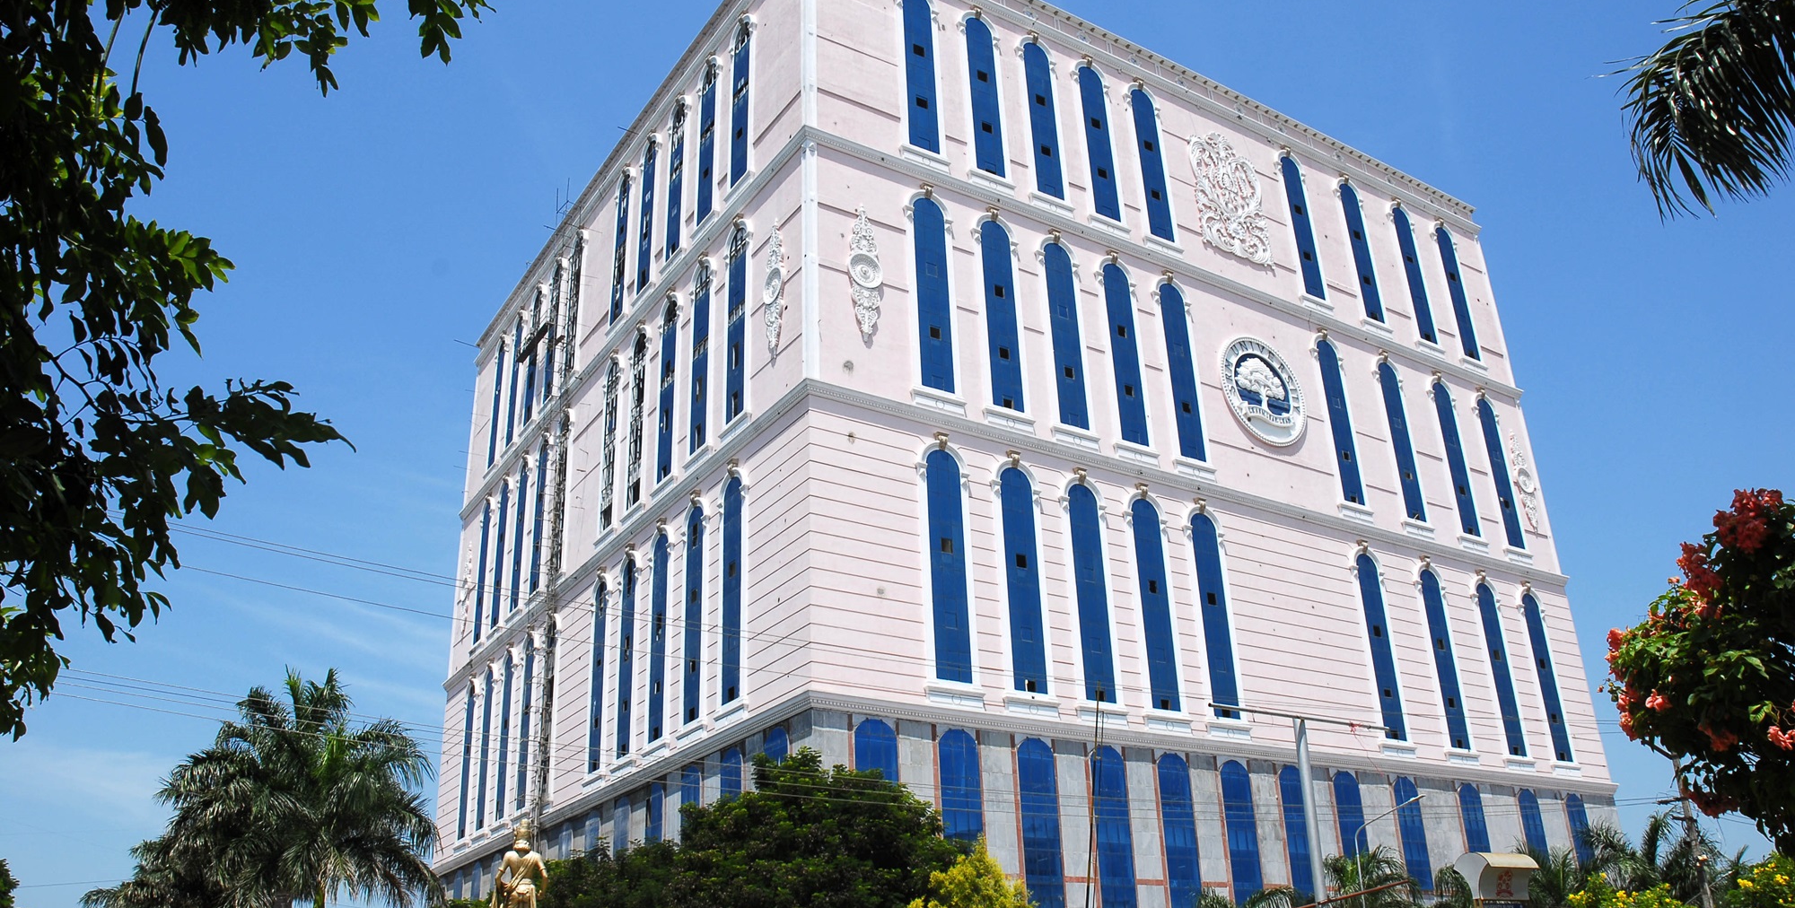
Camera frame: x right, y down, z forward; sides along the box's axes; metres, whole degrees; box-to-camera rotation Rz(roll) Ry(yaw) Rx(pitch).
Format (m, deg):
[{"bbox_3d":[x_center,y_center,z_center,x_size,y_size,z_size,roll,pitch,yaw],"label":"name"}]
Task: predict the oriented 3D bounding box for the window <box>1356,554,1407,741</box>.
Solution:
[{"bbox_3d":[27.615,10.904,77.088,1.796,11.188,0.300,13,-29,-30],"label":"window"}]

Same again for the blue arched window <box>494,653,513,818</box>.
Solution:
[{"bbox_3d":[-26.079,18.575,89.509,0.250,11.000,2.000,13,-29,-30],"label":"blue arched window"}]

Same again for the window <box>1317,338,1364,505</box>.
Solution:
[{"bbox_3d":[27.204,-2.147,83.006,1.796,11.188,0.300,13,-29,-30],"label":"window"}]

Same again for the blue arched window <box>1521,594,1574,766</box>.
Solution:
[{"bbox_3d":[40.758,13.943,84.756,1.870,10.945,0.300,13,-28,-31],"label":"blue arched window"}]

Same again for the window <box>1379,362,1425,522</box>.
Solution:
[{"bbox_3d":[32.134,-1.000,86.097,2.000,11.000,0.250,13,-29,-30],"label":"window"}]

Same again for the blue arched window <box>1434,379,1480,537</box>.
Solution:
[{"bbox_3d":[34.770,0.175,84.167,1.840,10.450,0.300,13,-29,-30],"label":"blue arched window"}]

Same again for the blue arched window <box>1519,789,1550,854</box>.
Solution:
[{"bbox_3d":[35.049,21.290,74.079,1.840,5.830,0.300,13,-29,-30],"label":"blue arched window"}]

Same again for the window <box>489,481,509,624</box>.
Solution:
[{"bbox_3d":[-29.118,7.244,99.183,0.300,11.188,1.796,13,-29,-30],"label":"window"}]

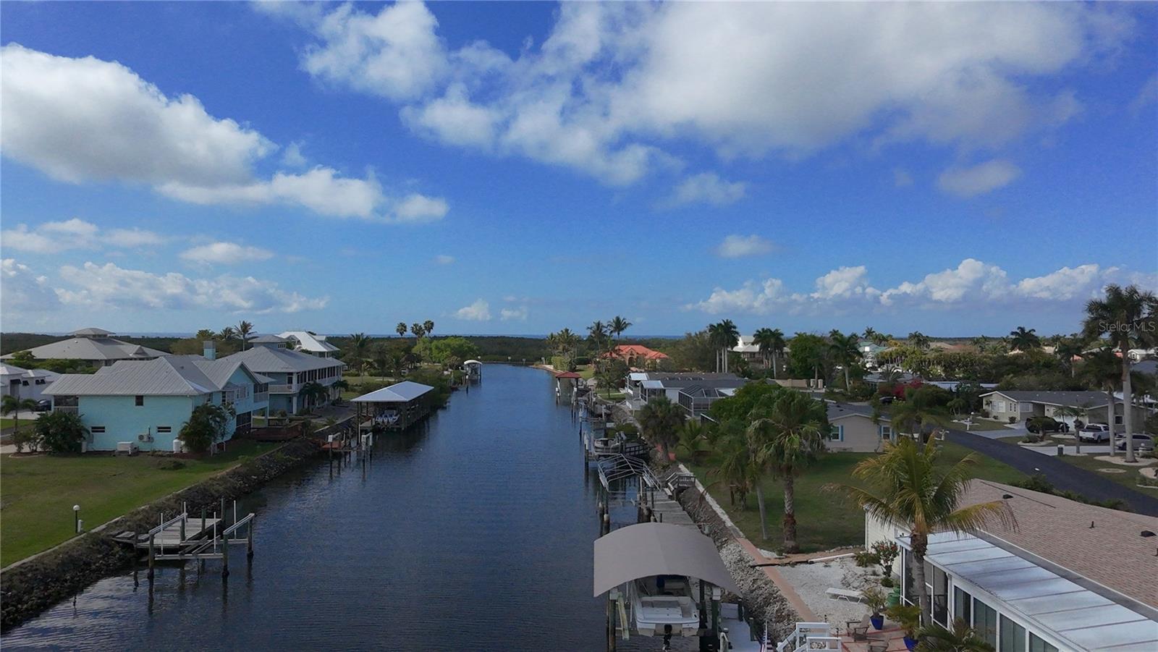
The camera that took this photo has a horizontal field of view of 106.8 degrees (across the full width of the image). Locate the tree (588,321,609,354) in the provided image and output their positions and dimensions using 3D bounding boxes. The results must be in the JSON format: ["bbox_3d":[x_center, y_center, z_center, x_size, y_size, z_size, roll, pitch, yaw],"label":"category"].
[{"bbox_3d":[5.880,6.131,130.000,6.400,16.000,6.400,0,-1,0],"label":"tree"}]

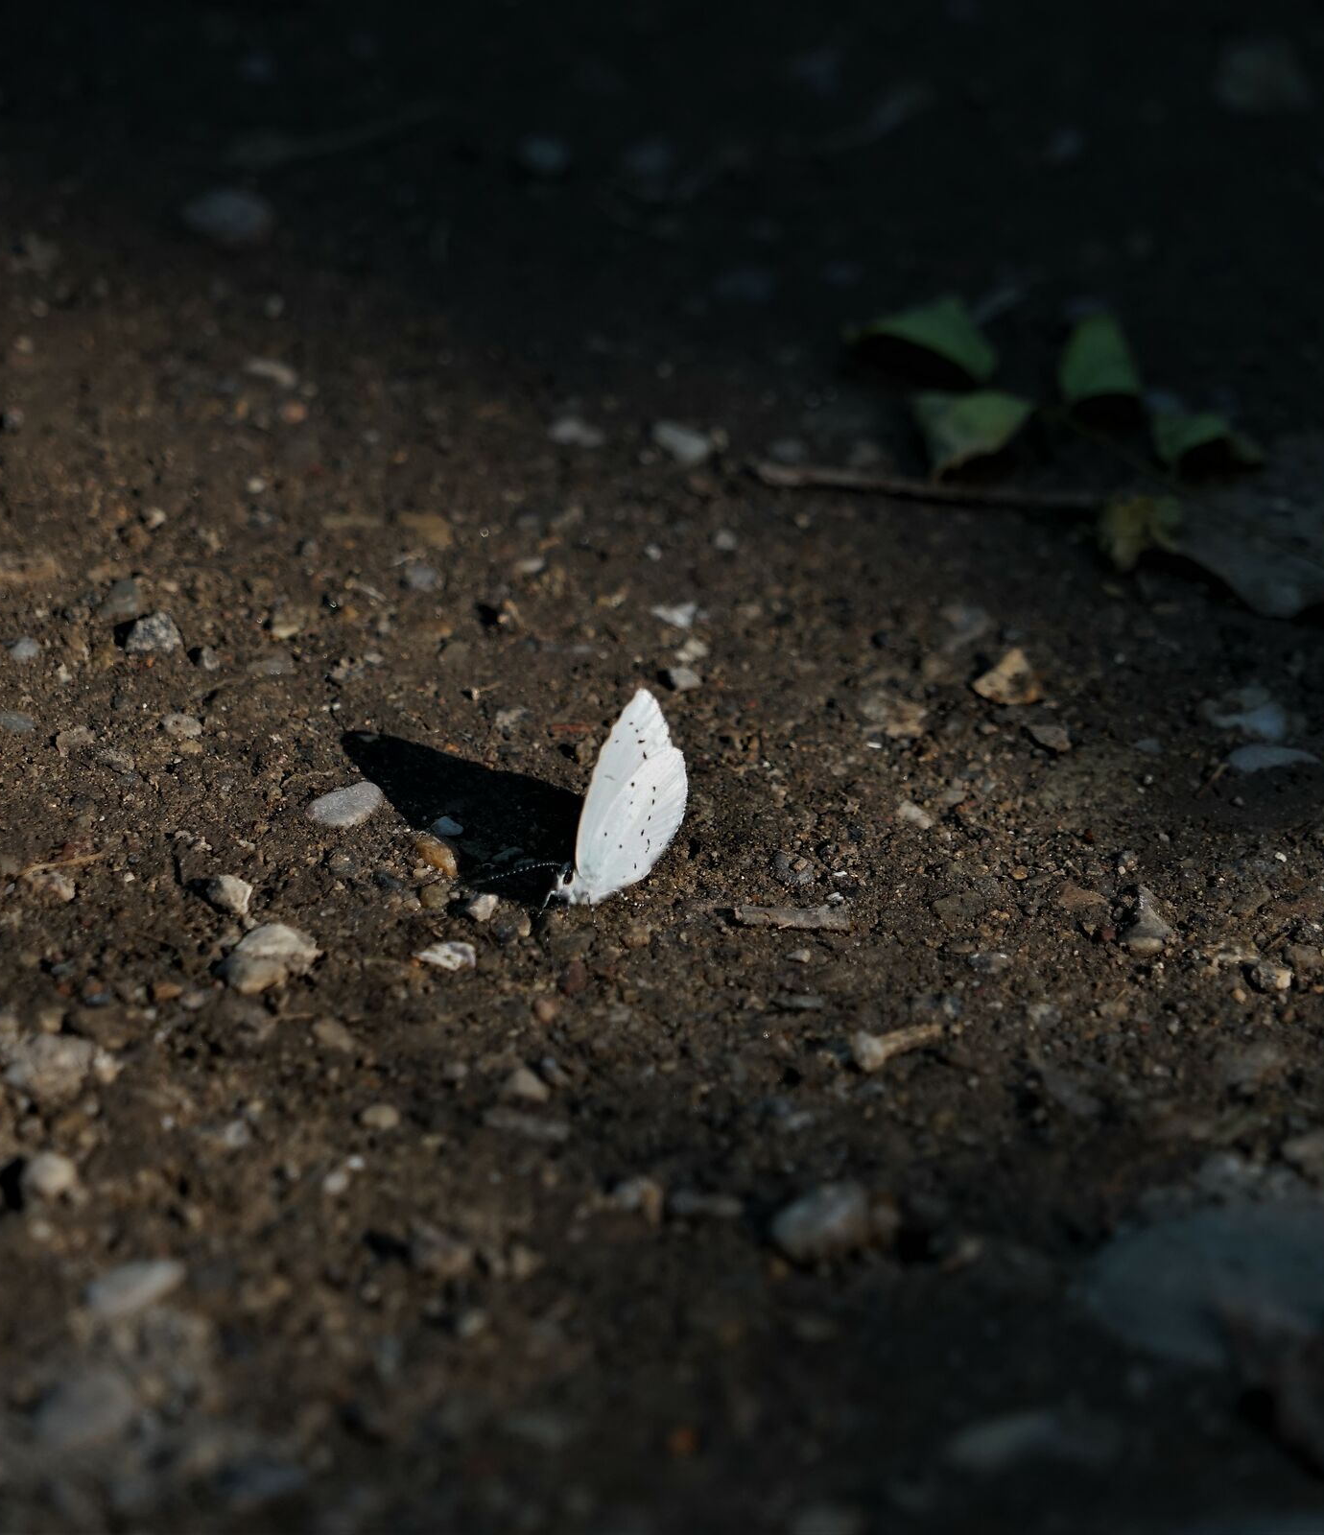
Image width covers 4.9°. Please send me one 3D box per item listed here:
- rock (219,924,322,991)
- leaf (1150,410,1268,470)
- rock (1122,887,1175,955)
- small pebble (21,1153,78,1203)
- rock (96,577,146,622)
[{"bbox_3d":[-0.027,0.013,1.071,0.007,0.004,0.006,0,39,0],"label":"rock"},{"bbox_3d":[0.043,-0.026,1.204,0.009,0.004,0.006,6,30,0],"label":"leaf"},{"bbox_3d":[0.036,0.011,1.142,0.004,0.004,0.005,6,30,0],"label":"rock"},{"bbox_3d":[-0.041,0.027,1.018,0.004,0.003,0.004,4,37,0],"label":"small pebble"},{"bbox_3d":[-0.041,-0.013,1.172,0.004,0.002,0.005,6,30,0],"label":"rock"}]

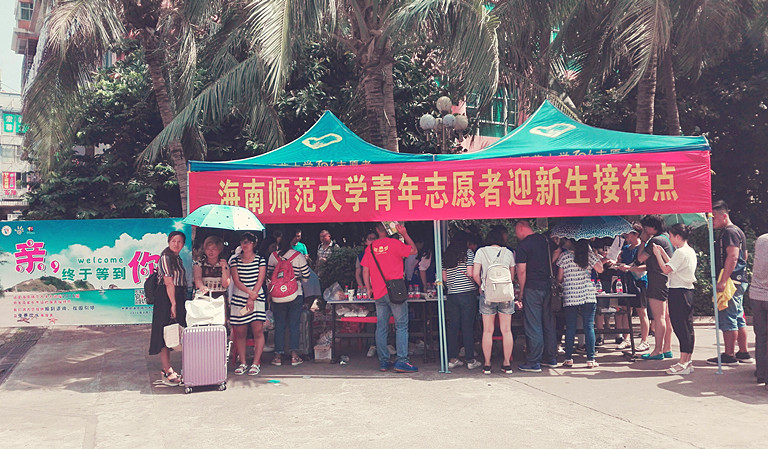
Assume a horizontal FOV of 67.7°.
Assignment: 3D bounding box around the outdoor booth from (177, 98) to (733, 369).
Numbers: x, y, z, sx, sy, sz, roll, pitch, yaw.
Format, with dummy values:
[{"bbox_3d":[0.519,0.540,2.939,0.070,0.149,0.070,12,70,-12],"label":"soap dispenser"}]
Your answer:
[{"bbox_3d":[0.785,0.034,7.981,5.940,3.370,2.995,-2,-2,7],"label":"outdoor booth"}]

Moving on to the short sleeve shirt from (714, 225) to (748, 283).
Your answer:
[{"bbox_3d":[4.017,0.335,6.617,0.300,0.630,0.440,-3,-2,25],"label":"short sleeve shirt"}]

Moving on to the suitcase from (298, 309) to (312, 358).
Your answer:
[{"bbox_3d":[-1.152,1.455,7.537,0.400,0.630,0.260,-2,-2,-3],"label":"suitcase"}]

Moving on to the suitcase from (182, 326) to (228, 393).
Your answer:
[{"bbox_3d":[-1.898,1.397,6.082,0.450,0.690,0.280,-1,-2,-16],"label":"suitcase"}]

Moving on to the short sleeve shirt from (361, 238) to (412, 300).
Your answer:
[{"bbox_3d":[0.029,0.527,6.697,0.540,0.670,0.340,-3,-2,18],"label":"short sleeve shirt"}]

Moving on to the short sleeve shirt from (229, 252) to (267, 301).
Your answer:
[{"bbox_3d":[-1.639,0.624,6.873,0.420,0.550,0.280,-2,-2,-5],"label":"short sleeve shirt"}]

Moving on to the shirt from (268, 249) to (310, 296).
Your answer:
[{"bbox_3d":[-1.205,0.612,7.301,0.480,0.580,0.320,-2,-2,5],"label":"shirt"}]

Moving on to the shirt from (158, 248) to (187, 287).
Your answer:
[{"bbox_3d":[-2.386,0.485,6.458,0.260,0.420,0.360,-3,-3,37],"label":"shirt"}]

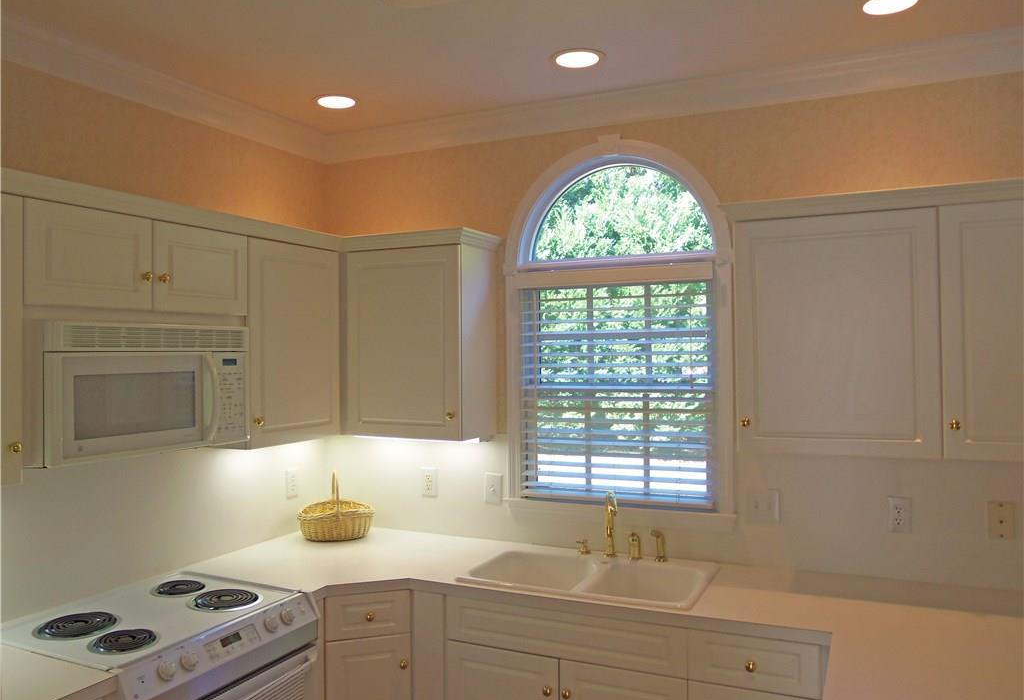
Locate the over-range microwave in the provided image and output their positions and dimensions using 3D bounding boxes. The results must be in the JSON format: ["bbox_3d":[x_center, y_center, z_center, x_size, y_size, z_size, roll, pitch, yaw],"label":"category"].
[{"bbox_3d":[-1.253,0.118,2.469,0.380,0.399,0.752,-1,0,25],"label":"over-range microwave"}]

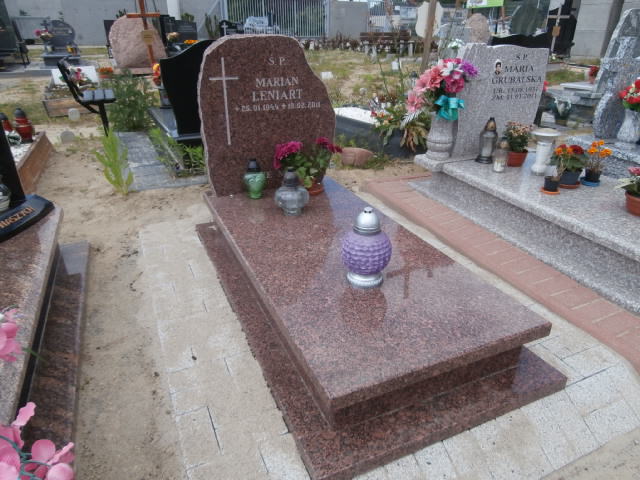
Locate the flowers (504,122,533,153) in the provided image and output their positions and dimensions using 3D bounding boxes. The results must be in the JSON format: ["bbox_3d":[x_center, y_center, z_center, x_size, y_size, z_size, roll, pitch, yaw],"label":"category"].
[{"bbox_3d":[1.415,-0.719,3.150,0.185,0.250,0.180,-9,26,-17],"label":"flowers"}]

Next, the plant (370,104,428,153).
[{"bbox_3d":[0.717,-1.014,4.000,0.500,0.400,0.400,-11,27,-21],"label":"plant"}]

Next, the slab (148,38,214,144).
[{"bbox_3d":[-1.063,-1.363,4.007,0.680,0.790,0.080,-12,27,-23],"label":"slab"}]

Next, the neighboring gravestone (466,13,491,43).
[{"bbox_3d":[4.287,-5.693,12.000,0.650,0.920,0.250,-11,27,-21],"label":"neighboring gravestone"}]

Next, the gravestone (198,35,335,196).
[{"bbox_3d":[-0.284,-0.707,2.546,0.777,0.831,0.090,-11,27,-21],"label":"gravestone"}]

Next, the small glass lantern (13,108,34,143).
[{"bbox_3d":[-2.827,-1.086,4.215,0.155,0.300,0.155,-11,27,-21],"label":"small glass lantern"}]

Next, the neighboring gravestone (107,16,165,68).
[{"bbox_3d":[-3.702,-4.016,9.000,1.140,0.980,0.300,-11,27,-21],"label":"neighboring gravestone"}]

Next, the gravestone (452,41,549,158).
[{"bbox_3d":[1.341,-1.053,3.364,0.735,0.787,0.080,-9,26,-17],"label":"gravestone"}]

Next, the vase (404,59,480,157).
[{"bbox_3d":[0.911,-0.960,3.243,0.510,0.730,0.380,-9,26,-17],"label":"vase"}]

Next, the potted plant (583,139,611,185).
[{"bbox_3d":[1.581,-0.438,2.541,0.145,0.245,0.145,-11,27,-21],"label":"potted plant"}]

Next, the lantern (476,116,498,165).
[{"bbox_3d":[1.133,-0.675,2.988,0.125,0.298,0.125,-11,27,-21],"label":"lantern"}]

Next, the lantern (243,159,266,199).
[{"bbox_3d":[-0.347,-0.330,2.378,0.118,0.206,0.118,-11,27,-21],"label":"lantern"}]

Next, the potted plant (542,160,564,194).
[{"bbox_3d":[1.393,-0.386,2.623,0.120,0.200,0.115,-9,26,-17],"label":"potted plant"}]

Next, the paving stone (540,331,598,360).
[{"bbox_3d":[0.932,0.415,1.666,0.200,0.060,0.100,-11,27,-21],"label":"paving stone"}]

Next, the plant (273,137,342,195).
[{"bbox_3d":[-0.067,-0.392,2.419,0.360,0.280,0.300,-11,27,-21],"label":"plant"}]

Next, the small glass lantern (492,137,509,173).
[{"bbox_3d":[1.240,-0.583,3.022,0.100,0.225,0.100,-9,26,-17],"label":"small glass lantern"}]

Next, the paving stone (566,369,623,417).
[{"bbox_3d":[0.905,0.531,1.475,0.195,0.060,0.110,-11,27,-21],"label":"paving stone"}]

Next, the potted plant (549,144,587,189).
[{"bbox_3d":[1.540,-0.452,2.701,0.200,0.250,0.190,-9,26,-17],"label":"potted plant"}]

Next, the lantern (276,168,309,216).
[{"bbox_3d":[-0.151,-0.251,2.272,0.172,0.230,0.172,-1,25,0],"label":"lantern"}]

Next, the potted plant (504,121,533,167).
[{"bbox_3d":[1.295,-0.631,2.913,0.175,0.280,0.175,-11,27,-21],"label":"potted plant"}]

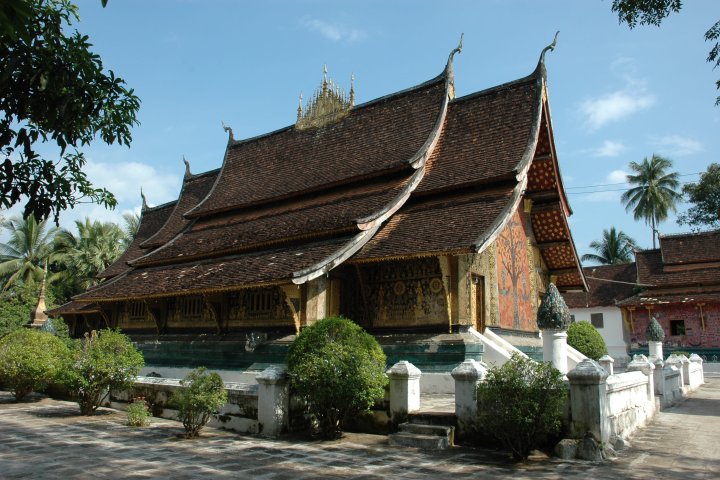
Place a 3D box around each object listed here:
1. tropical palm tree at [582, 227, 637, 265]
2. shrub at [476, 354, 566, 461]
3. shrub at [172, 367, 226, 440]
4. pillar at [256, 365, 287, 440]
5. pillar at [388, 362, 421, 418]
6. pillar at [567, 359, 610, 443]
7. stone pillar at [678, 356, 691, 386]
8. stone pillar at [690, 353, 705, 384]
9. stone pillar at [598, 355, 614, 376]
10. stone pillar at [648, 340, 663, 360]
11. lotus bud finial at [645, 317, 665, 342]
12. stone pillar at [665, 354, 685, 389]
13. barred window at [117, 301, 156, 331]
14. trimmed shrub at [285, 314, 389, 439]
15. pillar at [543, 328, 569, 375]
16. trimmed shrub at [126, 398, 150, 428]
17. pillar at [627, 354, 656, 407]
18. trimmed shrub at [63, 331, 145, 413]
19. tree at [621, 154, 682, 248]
[{"bbox_3d":[25.143,5.701,53.868,6.200,14.000,6.200,1,-11,0],"label":"tropical palm tree"},{"bbox_3d":[2.407,2.457,7.941,1.326,1.455,1.326,-7,-14,35],"label":"shrub"},{"bbox_3d":[-2.998,3.002,10.053,1.070,1.300,1.000,1,-11,0],"label":"shrub"},{"bbox_3d":[-1.644,2.944,9.965,0.449,1.260,0.449,-7,-14,35],"label":"pillar"},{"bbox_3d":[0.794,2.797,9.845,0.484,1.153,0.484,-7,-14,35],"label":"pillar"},{"bbox_3d":[3.999,2.866,9.456,0.550,1.480,0.550,-7,-14,35],"label":"pillar"},{"bbox_3d":[13.619,5.574,22.691,0.550,1.450,0.550,-7,-14,35],"label":"stone pillar"},{"bbox_3d":[17.137,6.587,27.502,0.550,1.450,0.550,-7,-14,35],"label":"stone pillar"},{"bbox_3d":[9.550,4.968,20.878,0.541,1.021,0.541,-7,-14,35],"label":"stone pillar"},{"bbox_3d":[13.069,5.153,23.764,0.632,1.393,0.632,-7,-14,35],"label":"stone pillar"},{"bbox_3d":[13.140,3.978,23.999,0.857,1.103,0.857,-7,-14,35],"label":"lotus bud finial"},{"bbox_3d":[11.667,5.008,20.002,0.550,1.450,0.550,-7,-14,35],"label":"stone pillar"},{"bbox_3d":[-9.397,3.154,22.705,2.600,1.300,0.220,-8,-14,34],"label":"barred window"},{"bbox_3d":[-0.420,2.580,10.149,1.870,2.220,1.800,1,-11,0],"label":"trimmed shrub"},{"bbox_3d":[4.771,2.833,13.074,0.643,1.314,0.643,-7,-14,35],"label":"pillar"},{"bbox_3d":[-4.652,3.635,11.404,0.500,0.560,0.480,1,-11,0],"label":"trimmed shrub"},{"bbox_3d":[7.414,3.688,14.159,0.632,1.342,0.632,-7,-14,35],"label":"pillar"},{"bbox_3d":[-6.199,3.096,12.782,1.989,1.931,1.989,-7,-14,35],"label":"trimmed shrub"},{"bbox_3d":[29.241,1.911,53.826,6.400,21.500,6.400,1,-11,0],"label":"tree"}]

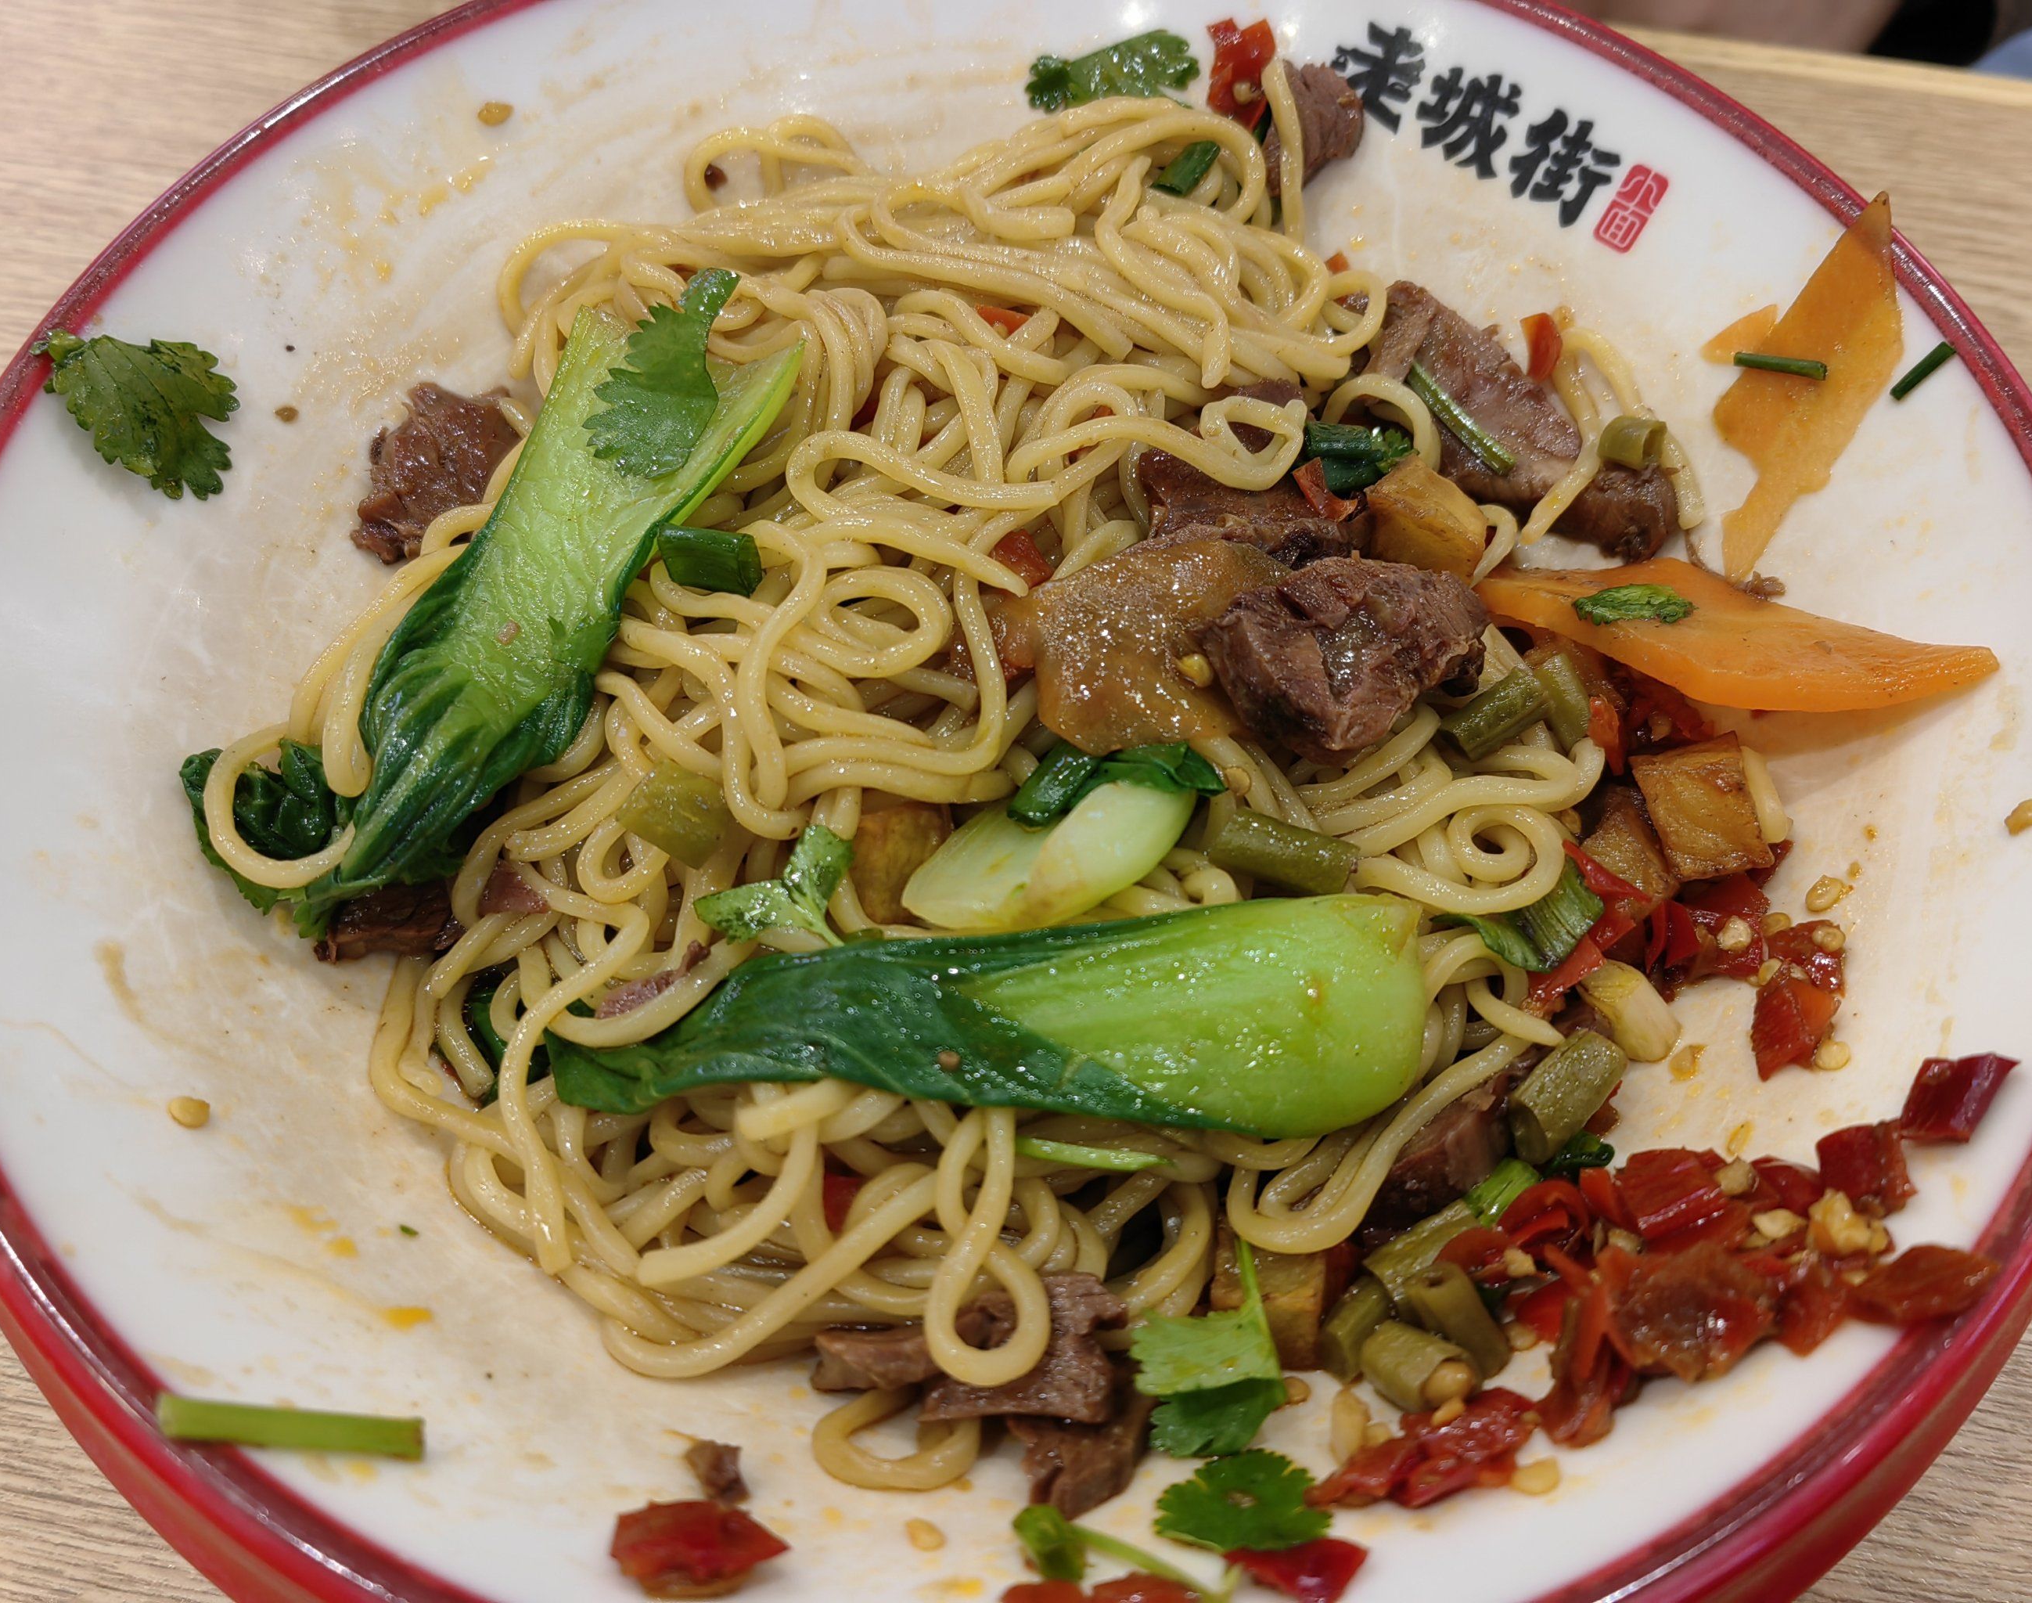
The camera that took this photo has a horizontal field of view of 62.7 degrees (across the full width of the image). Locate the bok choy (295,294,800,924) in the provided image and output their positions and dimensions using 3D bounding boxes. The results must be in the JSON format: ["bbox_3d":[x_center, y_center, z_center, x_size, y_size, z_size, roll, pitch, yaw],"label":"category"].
[{"bbox_3d":[-0.058,-0.025,0.202,0.029,0.016,0.085,24,69,13],"label":"bok choy"}]

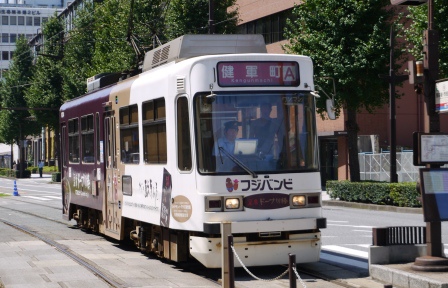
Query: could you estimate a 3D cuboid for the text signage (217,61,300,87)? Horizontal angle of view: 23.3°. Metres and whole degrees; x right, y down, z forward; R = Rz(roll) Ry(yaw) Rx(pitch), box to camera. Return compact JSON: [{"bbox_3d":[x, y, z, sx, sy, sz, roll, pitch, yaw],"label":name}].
[{"bbox_3d":[0.505,-1.003,15.602,1.236,0.363,0.100,-1,-1,-17],"label":"text signage"}]

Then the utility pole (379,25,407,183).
[{"bbox_3d":[5.083,-0.910,33.027,0.850,5.433,0.250,-1,-1,-17],"label":"utility pole"}]

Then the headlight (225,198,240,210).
[{"bbox_3d":[0.114,0.843,15.212,0.220,0.162,0.100,-1,-1,-17],"label":"headlight"}]

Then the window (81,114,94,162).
[{"bbox_3d":[-2.811,-0.101,22.434,0.060,1.008,1.550,-1,-1,-17],"label":"window"}]

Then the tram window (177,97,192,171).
[{"bbox_3d":[-0.562,-0.144,15.381,0.060,1.053,0.510,-1,-1,-27],"label":"tram window"}]

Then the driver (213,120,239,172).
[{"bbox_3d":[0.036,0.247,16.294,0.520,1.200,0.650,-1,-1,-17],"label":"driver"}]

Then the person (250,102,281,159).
[{"bbox_3d":[0.668,0.199,16.992,0.520,1.680,0.360,-1,-1,-17],"label":"person"}]

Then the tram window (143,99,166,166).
[{"bbox_3d":[-1.076,-0.185,16.759,0.060,1.008,1.588,-1,-1,-17],"label":"tram window"}]

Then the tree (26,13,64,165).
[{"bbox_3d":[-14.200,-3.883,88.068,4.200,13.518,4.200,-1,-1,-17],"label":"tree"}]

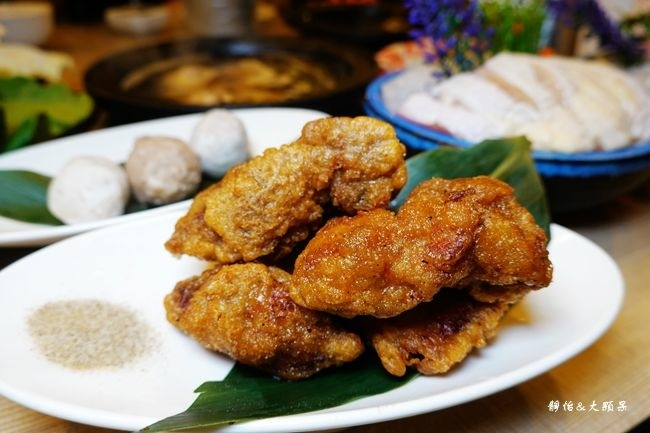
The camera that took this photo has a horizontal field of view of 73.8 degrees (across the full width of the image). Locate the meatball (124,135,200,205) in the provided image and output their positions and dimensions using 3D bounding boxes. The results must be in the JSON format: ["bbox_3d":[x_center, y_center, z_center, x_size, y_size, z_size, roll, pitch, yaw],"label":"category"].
[{"bbox_3d":[-0.098,-0.028,0.262,0.042,0.040,0.042,2,33,0],"label":"meatball"}]

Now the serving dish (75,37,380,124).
[{"bbox_3d":[-0.096,-0.132,0.486,0.295,0.075,0.295,1,33,-1],"label":"serving dish"}]

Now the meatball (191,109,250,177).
[{"bbox_3d":[-0.071,-0.049,0.293,0.041,0.043,0.041,2,33,0],"label":"meatball"}]

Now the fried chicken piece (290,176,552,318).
[{"bbox_3d":[0.037,0.012,0.168,0.098,0.045,0.055,-5,33,-11],"label":"fried chicken piece"}]

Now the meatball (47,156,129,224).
[{"bbox_3d":[-0.131,-0.014,0.240,0.041,0.039,0.041,2,33,0],"label":"meatball"}]

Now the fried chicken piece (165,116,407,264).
[{"bbox_3d":[-0.018,-0.012,0.206,0.112,0.054,0.052,-11,35,-19],"label":"fried chicken piece"}]

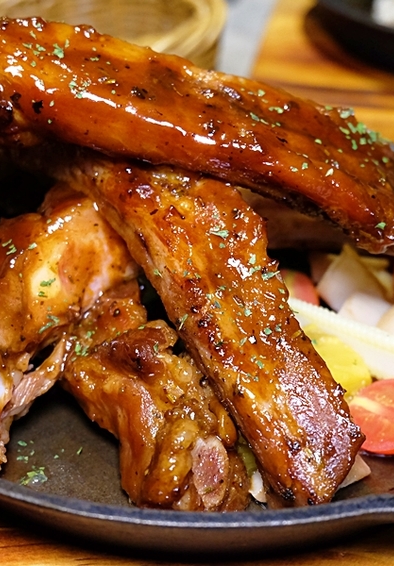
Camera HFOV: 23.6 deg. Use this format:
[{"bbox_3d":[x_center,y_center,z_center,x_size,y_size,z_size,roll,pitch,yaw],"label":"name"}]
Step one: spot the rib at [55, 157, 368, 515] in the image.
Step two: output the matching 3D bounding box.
[{"bbox_3d":[0.005,0.000,0.295,0.037,0.026,0.140,-22,51,-12],"label":"rib"}]

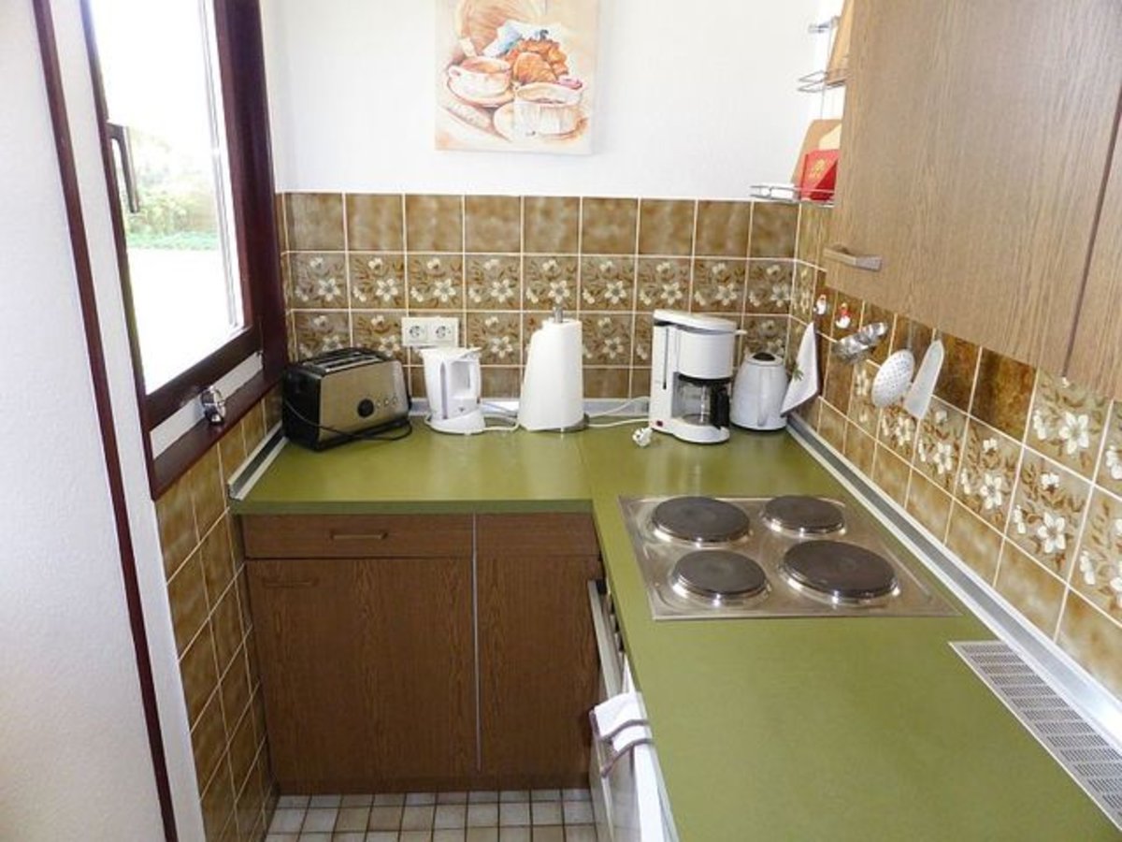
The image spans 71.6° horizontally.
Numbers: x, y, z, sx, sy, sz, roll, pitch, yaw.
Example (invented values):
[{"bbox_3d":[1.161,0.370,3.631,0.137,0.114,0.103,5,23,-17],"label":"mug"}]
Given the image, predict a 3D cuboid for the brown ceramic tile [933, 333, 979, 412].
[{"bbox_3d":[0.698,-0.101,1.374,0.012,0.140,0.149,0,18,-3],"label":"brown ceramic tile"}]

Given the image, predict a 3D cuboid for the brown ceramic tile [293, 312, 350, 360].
[{"bbox_3d":[-0.634,-0.222,2.087,0.149,0.149,0.010,0,18,-4],"label":"brown ceramic tile"}]

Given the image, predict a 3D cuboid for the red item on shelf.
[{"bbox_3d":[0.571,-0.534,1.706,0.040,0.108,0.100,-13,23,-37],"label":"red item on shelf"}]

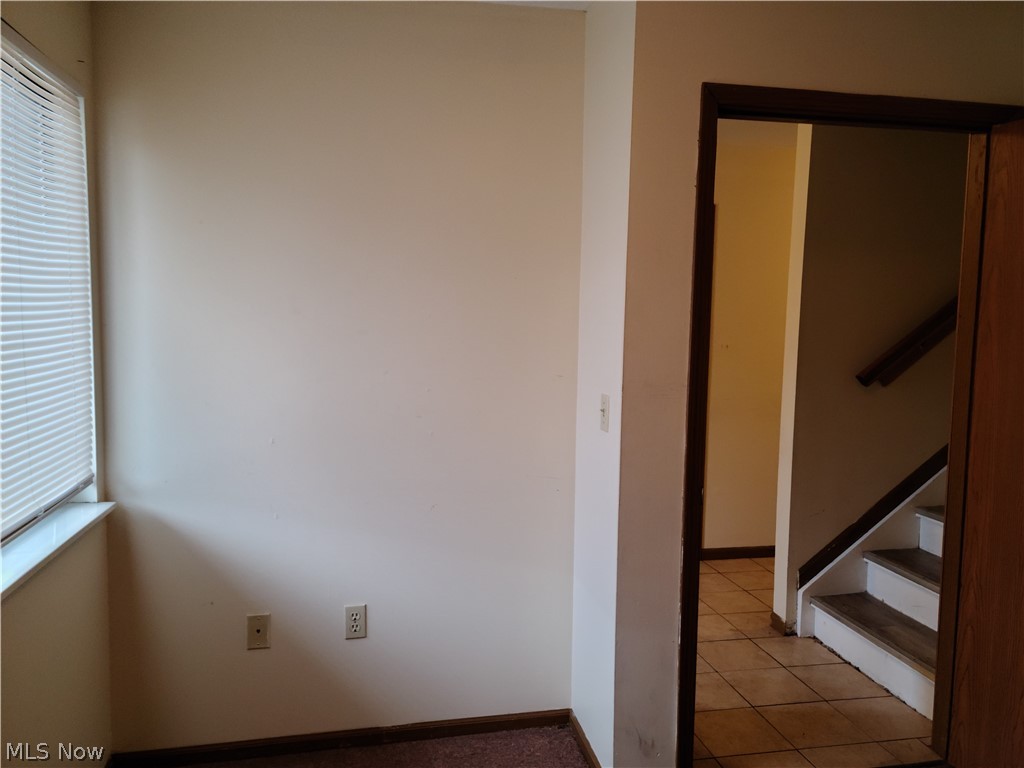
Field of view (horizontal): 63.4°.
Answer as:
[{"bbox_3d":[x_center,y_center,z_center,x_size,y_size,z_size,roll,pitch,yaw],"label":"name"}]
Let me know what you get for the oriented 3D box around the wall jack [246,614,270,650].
[{"bbox_3d":[-0.815,0.801,2.672,0.070,0.114,0.009,0,5,-12],"label":"wall jack"}]

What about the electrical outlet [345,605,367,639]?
[{"bbox_3d":[-0.515,0.787,2.737,0.070,0.114,0.009,0,5,-12],"label":"electrical outlet"}]

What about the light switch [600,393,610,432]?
[{"bbox_3d":[0.284,0.089,2.543,0.013,0.114,0.070,0,5,-11],"label":"light switch"}]

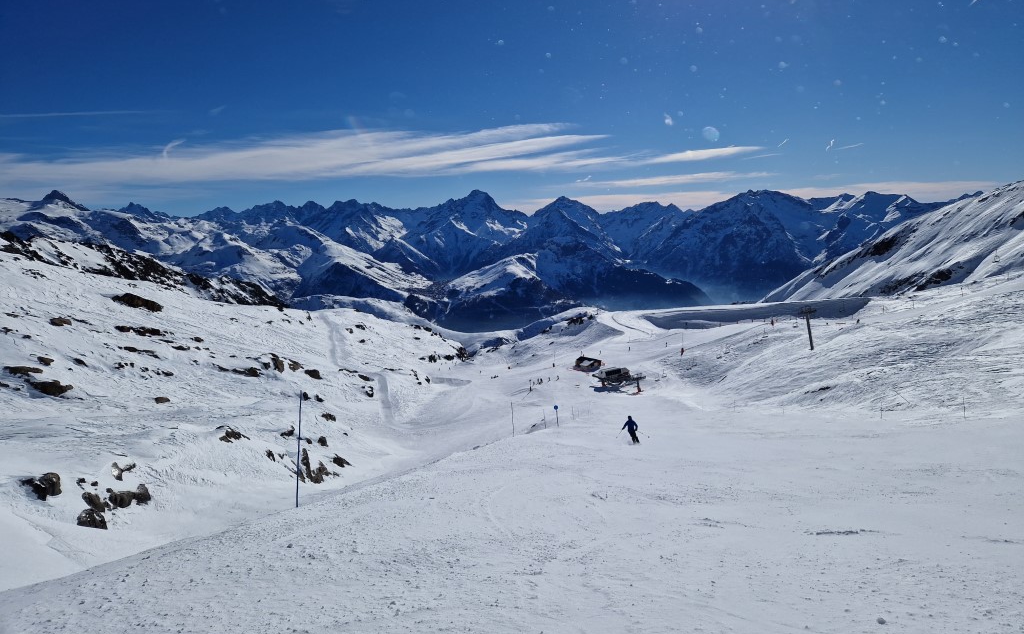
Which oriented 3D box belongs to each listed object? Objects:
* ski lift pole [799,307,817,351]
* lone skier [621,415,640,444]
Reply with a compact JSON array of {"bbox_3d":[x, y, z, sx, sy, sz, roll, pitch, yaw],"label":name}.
[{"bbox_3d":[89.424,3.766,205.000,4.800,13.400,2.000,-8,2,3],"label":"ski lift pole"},{"bbox_3d":[7.083,6.696,40.500,1.050,1.650,0.800,1,7,5],"label":"lone skier"}]

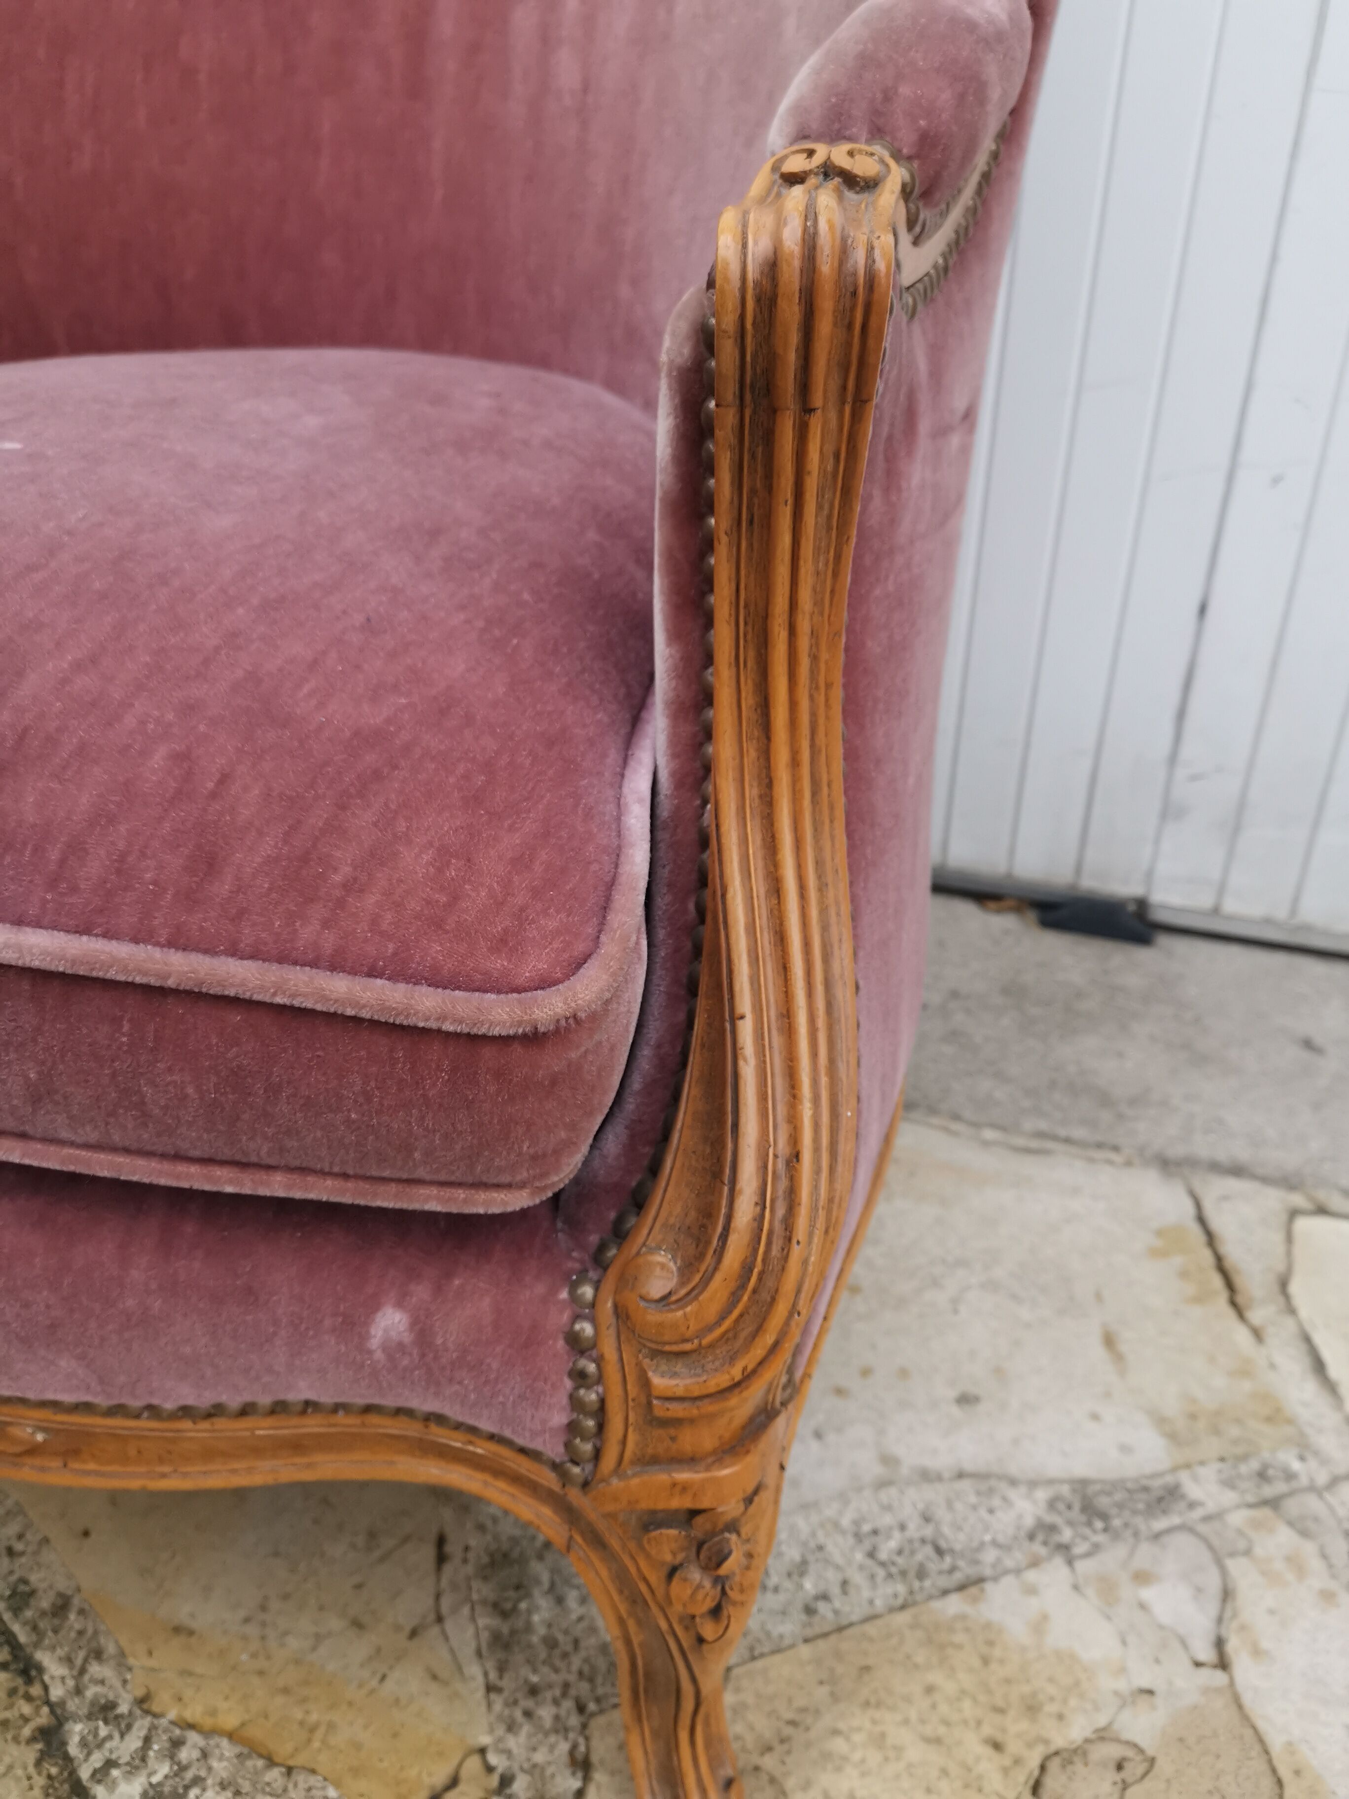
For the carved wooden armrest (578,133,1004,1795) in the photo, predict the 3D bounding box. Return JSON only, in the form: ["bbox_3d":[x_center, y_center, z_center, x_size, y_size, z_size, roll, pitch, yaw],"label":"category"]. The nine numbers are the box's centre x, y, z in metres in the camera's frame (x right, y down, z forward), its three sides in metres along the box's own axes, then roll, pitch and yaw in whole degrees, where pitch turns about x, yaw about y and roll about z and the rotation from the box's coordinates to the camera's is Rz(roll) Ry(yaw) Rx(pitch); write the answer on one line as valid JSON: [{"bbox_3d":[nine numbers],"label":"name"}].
[{"bbox_3d":[0.030,0.074,0.495,0.100,0.600,0.220,11,32,18],"label":"carved wooden armrest"}]

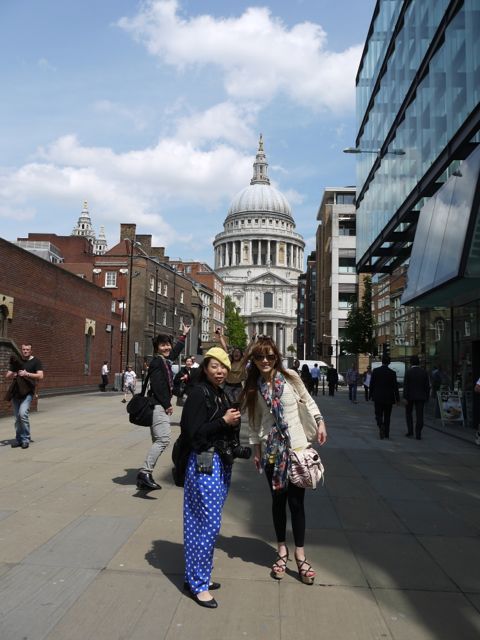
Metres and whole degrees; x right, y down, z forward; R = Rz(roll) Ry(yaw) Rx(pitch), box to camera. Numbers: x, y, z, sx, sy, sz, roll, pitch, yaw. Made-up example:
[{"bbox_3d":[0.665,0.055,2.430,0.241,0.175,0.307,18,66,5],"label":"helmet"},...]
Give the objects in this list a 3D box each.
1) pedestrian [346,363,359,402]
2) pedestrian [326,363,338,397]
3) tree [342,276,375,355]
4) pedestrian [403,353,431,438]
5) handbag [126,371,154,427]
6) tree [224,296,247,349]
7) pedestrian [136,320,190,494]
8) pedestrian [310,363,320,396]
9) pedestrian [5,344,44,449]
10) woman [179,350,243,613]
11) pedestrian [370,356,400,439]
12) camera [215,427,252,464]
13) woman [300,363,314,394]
[{"bbox_3d":[5.059,2.804,23.282,0.560,1.750,0.420,2,-6,-12],"label":"pedestrian"},{"bbox_3d":[5.074,3.311,28.382,0.560,1.750,0.380,1,-5,3],"label":"pedestrian"},{"bbox_3d":[8.108,0.879,35.353,2.200,7.800,2.200,1,-5,3],"label":"tree"},{"bbox_3d":[3.784,1.644,11.138,0.540,1.760,0.420,1,-5,3],"label":"pedestrian"},{"bbox_3d":[-1.075,0.868,5.650,0.340,0.600,0.200,-1,-6,18],"label":"handbag"},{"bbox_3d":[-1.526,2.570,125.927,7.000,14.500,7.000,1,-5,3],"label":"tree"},{"bbox_3d":[-0.840,0.950,5.720,0.600,1.840,0.500,-1,-6,22],"label":"pedestrian"},{"bbox_3d":[4.169,3.221,28.379,0.540,1.750,0.420,1,-5,3],"label":"pedestrian"},{"bbox_3d":[-3.811,1.348,9.270,0.600,1.770,0.450,2,-5,-12],"label":"pedestrian"},{"bbox_3d":[-0.188,0.995,3.436,0.390,1.620,0.440,-4,-7,42],"label":"woman"},{"bbox_3d":[3.247,1.703,11.535,0.580,1.800,0.460,1,-5,3],"label":"pedestrian"},{"bbox_3d":[-0.044,0.845,3.290,0.190,0.130,0.145,-1,-6,21],"label":"camera"},{"bbox_3d":[3.573,3.165,27.375,0.580,1.660,0.450,1,-5,3],"label":"woman"}]

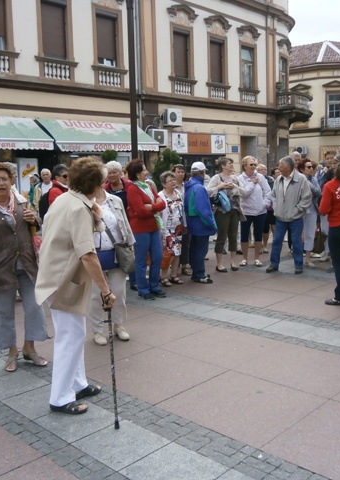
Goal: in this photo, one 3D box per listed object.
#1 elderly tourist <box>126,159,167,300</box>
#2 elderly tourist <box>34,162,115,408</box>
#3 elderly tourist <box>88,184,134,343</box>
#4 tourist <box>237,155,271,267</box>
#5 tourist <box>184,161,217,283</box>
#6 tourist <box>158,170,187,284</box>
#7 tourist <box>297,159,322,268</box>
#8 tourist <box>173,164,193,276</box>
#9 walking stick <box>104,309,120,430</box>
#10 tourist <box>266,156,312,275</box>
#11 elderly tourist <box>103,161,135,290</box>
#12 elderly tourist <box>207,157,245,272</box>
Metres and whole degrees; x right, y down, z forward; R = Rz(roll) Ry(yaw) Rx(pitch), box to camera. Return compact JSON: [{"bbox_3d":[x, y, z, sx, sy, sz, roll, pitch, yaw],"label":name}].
[{"bbox_3d":[-0.275,-0.136,5.870,0.380,1.687,0.480,2,8,34],"label":"elderly tourist"},{"bbox_3d":[-0.601,0.285,3.090,0.470,1.622,0.470,-6,8,-28],"label":"elderly tourist"},{"bbox_3d":[-0.540,0.122,4.360,0.520,1.613,0.380,-2,7,-1],"label":"elderly tourist"},{"bbox_3d":[1.322,-0.465,7.700,0.540,1.722,0.350,-2,7,-3],"label":"tourist"},{"bbox_3d":[0.435,-0.258,6.850,0.380,1.701,0.500,-4,7,-18],"label":"tourist"},{"bbox_3d":[0.021,-0.171,6.720,0.460,1.559,0.340,-5,7,-23],"label":"tourist"},{"bbox_3d":[2.168,-0.425,7.495,0.500,1.670,0.360,-8,10,-40],"label":"tourist"},{"bbox_3d":[0.168,-0.303,7.217,0.500,1.641,0.360,-5,8,-25],"label":"tourist"},{"bbox_3d":[-0.332,0.704,2.745,0.110,0.759,0.045,-6,4,-30],"label":"walking stick"},{"bbox_3d":[1.787,-0.380,7.250,0.600,1.737,0.380,2,8,33],"label":"tourist"},{"bbox_3d":[-0.691,-0.198,6.330,0.500,1.678,0.320,-4,7,-12],"label":"elderly tourist"},{"bbox_3d":[0.845,-0.392,7.320,0.550,1.707,0.380,-4,7,-16],"label":"elderly tourist"}]

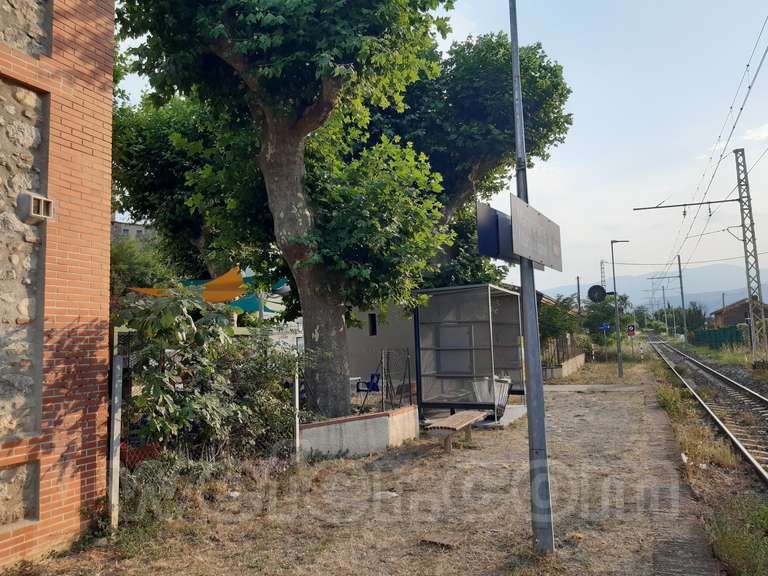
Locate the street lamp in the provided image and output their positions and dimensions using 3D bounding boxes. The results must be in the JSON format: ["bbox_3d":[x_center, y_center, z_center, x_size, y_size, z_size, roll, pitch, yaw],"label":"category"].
[{"bbox_3d":[9.464,0.785,22.951,0.620,5.420,0.200,-4,-6,24],"label":"street lamp"}]

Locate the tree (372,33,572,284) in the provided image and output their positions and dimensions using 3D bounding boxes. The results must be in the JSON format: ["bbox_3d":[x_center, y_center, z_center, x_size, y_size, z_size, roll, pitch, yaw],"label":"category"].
[{"bbox_3d":[2.315,-2.259,17.883,6.800,10.900,6.800,-4,-6,24],"label":"tree"}]

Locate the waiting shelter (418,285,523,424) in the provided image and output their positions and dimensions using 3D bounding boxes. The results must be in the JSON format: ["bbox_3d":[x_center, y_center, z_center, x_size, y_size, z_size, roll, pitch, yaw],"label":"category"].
[{"bbox_3d":[1.884,1.357,12.124,1.560,2.580,2.580,-4,-6,24],"label":"waiting shelter"}]

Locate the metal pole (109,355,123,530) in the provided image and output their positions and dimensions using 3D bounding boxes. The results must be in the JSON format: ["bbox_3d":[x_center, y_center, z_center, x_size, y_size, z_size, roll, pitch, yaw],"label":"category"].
[{"bbox_3d":[-2.423,1.390,5.231,0.075,1.550,0.075,-4,-6,24],"label":"metal pole"}]

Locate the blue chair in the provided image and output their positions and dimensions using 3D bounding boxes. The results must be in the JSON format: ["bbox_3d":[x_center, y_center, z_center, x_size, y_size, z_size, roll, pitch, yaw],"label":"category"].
[{"bbox_3d":[-0.376,2.429,13.558,0.580,0.850,0.570,-3,-6,8],"label":"blue chair"}]

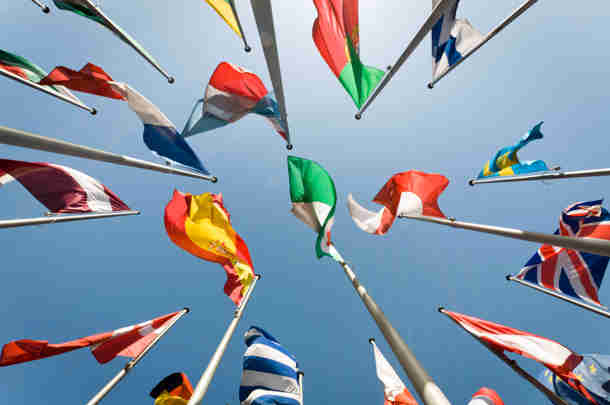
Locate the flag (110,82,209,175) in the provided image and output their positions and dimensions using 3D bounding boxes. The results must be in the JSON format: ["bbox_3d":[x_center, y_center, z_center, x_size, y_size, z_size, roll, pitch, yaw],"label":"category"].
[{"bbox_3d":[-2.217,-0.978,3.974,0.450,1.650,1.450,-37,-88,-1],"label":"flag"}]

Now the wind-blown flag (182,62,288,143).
[{"bbox_3d":[-0.868,-1.279,4.010,1.350,1.600,0.650,30,-90,-2],"label":"wind-blown flag"}]

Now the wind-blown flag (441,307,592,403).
[{"bbox_3d":[2.715,1.874,3.856,0.450,2.100,0.800,0,-89,-2],"label":"wind-blown flag"}]

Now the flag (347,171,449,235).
[{"bbox_3d":[1.331,-0.005,4.091,1.300,1.550,0.650,18,-90,-2],"label":"flag"}]

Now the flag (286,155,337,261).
[{"bbox_3d":[0.135,0.122,3.958,0.550,1.700,1.450,-30,-89,-1],"label":"flag"}]

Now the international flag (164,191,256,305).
[{"bbox_3d":[-1.138,0.598,3.877,0.600,1.800,1.700,-20,-89,-1],"label":"international flag"}]

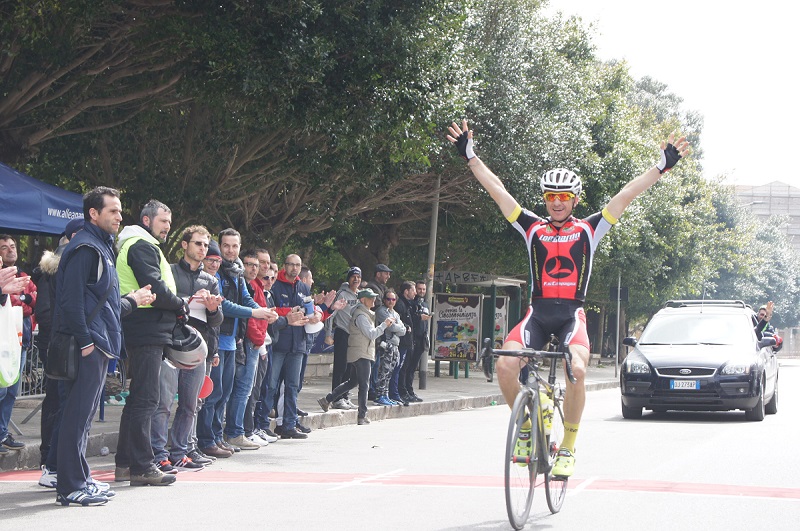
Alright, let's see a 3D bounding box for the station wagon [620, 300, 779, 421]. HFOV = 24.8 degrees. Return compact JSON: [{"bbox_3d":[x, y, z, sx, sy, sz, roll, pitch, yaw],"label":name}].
[{"bbox_3d":[4.062,1.241,24.295,1.870,1.520,4.470,0,-3,15],"label":"station wagon"}]

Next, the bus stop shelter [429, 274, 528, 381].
[{"bbox_3d":[1.800,1.457,42.750,1.650,2.500,3.200,0,-3,15],"label":"bus stop shelter"}]

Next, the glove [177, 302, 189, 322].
[{"bbox_3d":[-1.357,0.287,11.350,0.090,0.150,0.100,0,-3,24],"label":"glove"}]

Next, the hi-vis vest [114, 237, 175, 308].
[{"bbox_3d":[-1.589,0.044,11.450,0.360,0.480,0.470,0,-3,20],"label":"hi-vis vest"}]

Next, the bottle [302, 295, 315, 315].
[{"bbox_3d":[-0.853,0.384,17.050,0.090,0.200,0.090,-12,-3,37],"label":"bottle"}]

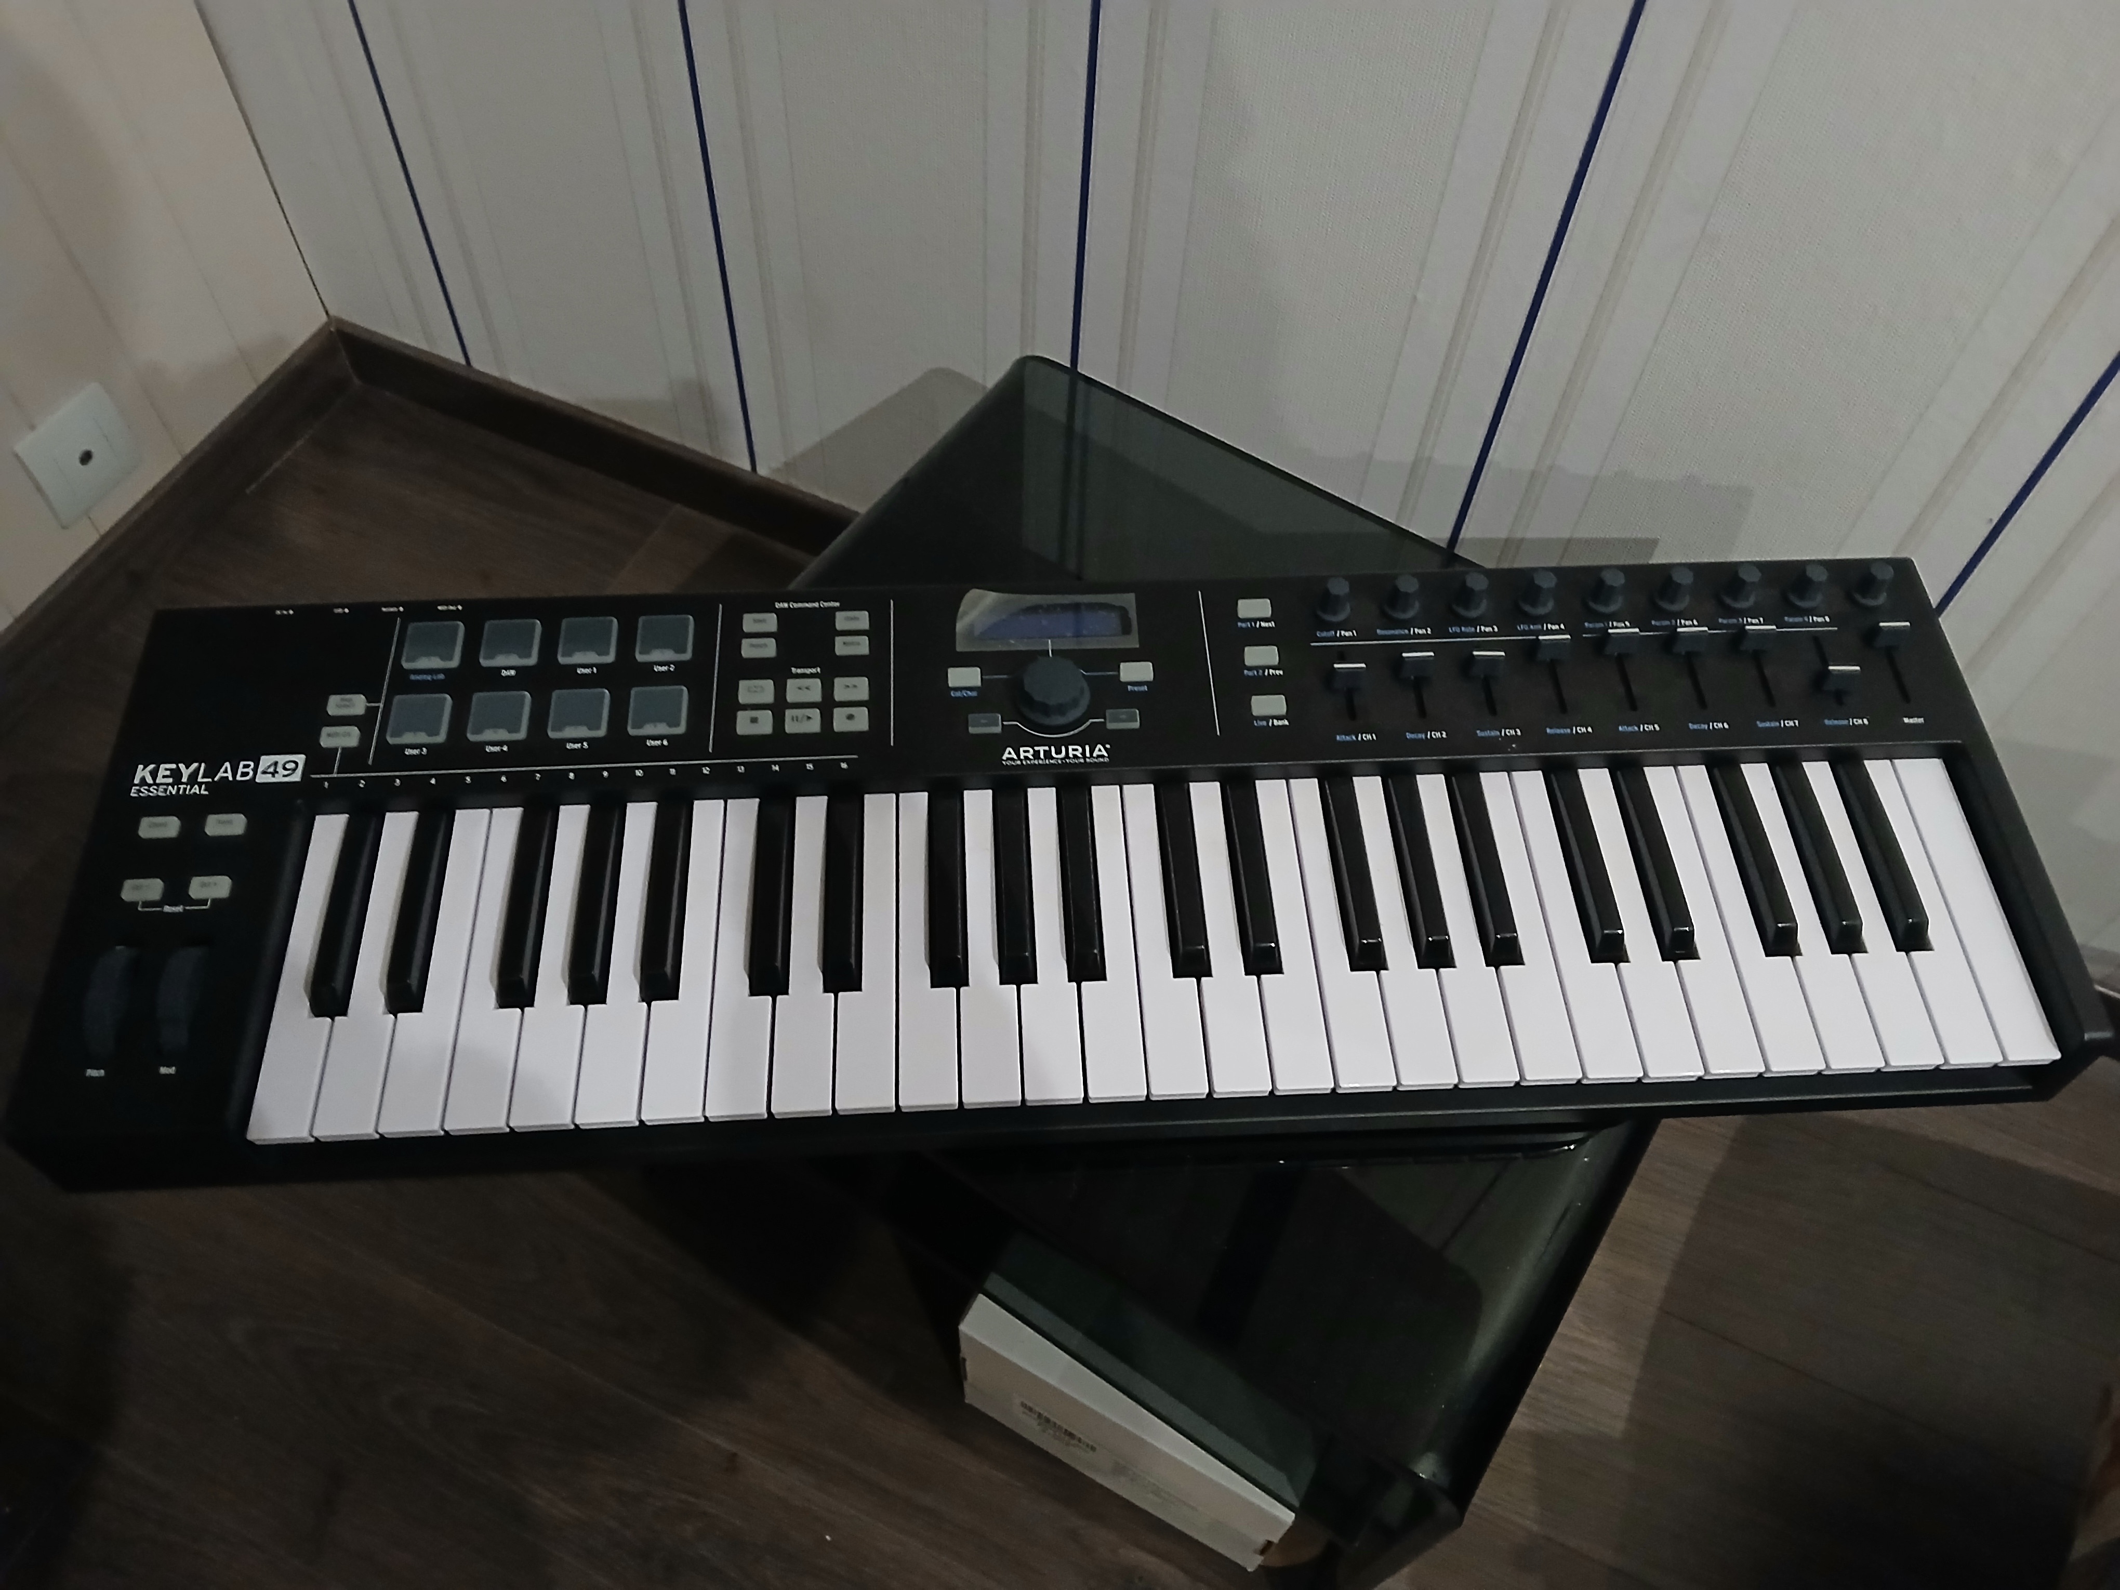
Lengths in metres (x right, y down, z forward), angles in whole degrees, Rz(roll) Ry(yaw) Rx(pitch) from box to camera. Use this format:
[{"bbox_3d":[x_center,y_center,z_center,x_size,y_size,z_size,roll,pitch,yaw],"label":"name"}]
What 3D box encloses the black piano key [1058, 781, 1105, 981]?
[{"bbox_3d":[0.008,0.032,0.636,0.014,0.011,0.089,-2,59,-3],"label":"black piano key"}]

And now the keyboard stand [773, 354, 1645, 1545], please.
[{"bbox_3d":[0.054,0.105,0.877,0.463,0.380,0.404,29,61,16],"label":"keyboard stand"}]

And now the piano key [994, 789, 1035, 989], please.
[{"bbox_3d":[-0.018,0.034,0.634,0.014,0.011,0.089,-2,58,-3],"label":"piano key"}]

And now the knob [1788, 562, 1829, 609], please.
[{"bbox_3d":[0.331,-0.093,0.704,0.015,0.016,0.015,-2,59,-3],"label":"knob"}]

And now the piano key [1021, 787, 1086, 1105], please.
[{"bbox_3d":[-0.006,0.059,0.631,0.023,0.010,0.136,-2,59,-3],"label":"piano key"}]

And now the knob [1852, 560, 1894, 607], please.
[{"bbox_3d":[0.360,-0.094,0.706,0.015,0.016,0.015,-2,59,-3],"label":"knob"}]

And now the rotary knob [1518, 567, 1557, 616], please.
[{"bbox_3d":[0.211,-0.089,0.697,0.015,0.015,0.015,-2,59,-3],"label":"rotary knob"}]

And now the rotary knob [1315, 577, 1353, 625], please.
[{"bbox_3d":[0.120,-0.086,0.694,0.015,0.016,0.015,-2,59,-3],"label":"rotary knob"}]

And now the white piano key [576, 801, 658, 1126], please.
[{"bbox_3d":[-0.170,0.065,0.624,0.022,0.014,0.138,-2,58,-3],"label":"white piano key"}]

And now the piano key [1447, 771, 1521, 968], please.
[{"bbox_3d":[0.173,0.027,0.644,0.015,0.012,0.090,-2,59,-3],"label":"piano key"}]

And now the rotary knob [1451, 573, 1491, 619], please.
[{"bbox_3d":[0.180,-0.087,0.693,0.015,0.015,0.015,-2,60,-3],"label":"rotary knob"}]

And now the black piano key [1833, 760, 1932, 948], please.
[{"bbox_3d":[0.338,0.021,0.652,0.014,0.012,0.089,-2,59,-3],"label":"black piano key"}]

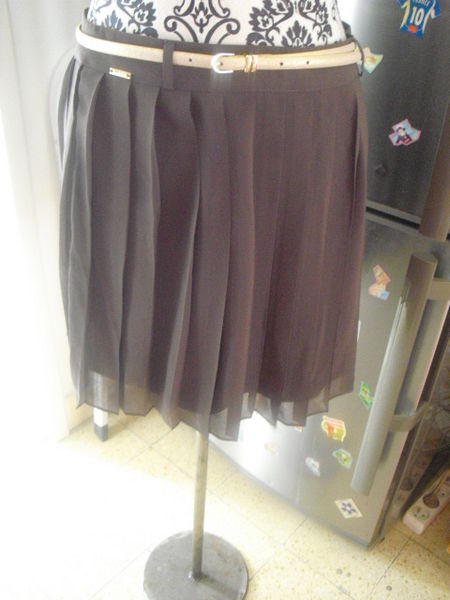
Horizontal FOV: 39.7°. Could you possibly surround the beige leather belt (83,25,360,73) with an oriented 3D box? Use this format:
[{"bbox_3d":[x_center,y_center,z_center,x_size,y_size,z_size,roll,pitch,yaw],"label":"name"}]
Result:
[{"bbox_3d":[-0.003,-0.287,0.677,0.315,0.028,0.215,2,34,-3],"label":"beige leather belt"}]

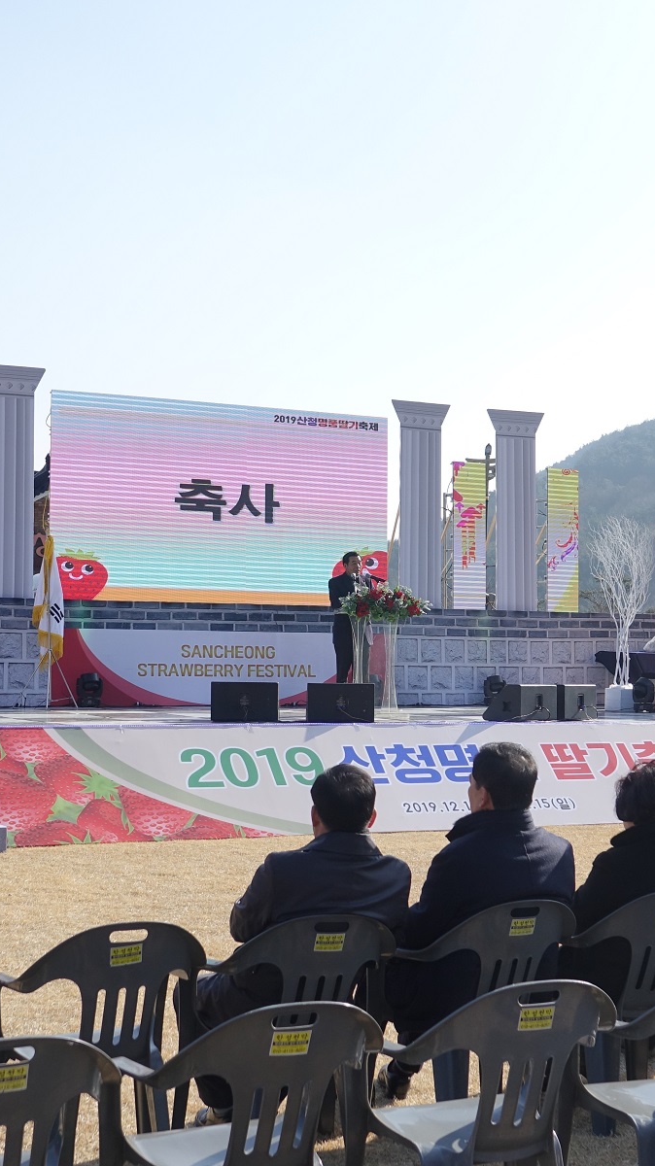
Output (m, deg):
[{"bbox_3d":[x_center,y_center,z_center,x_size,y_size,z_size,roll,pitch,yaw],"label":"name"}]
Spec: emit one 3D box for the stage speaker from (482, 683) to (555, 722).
[{"bbox_3d":[1.796,1.113,15.400,0.450,0.350,0.560,-2,-4,38],"label":"stage speaker"}]

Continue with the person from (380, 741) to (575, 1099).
[{"bbox_3d":[0.452,1.171,5.492,0.530,1.260,0.780,2,-4,-27],"label":"person"}]

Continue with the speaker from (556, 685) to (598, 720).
[{"bbox_3d":[2.413,1.228,17.005,0.500,0.360,0.620,-2,-4,42],"label":"speaker"}]

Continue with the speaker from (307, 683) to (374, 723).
[{"bbox_3d":[0.126,1.142,15.758,0.620,0.360,0.480,1,-3,-2],"label":"speaker"}]

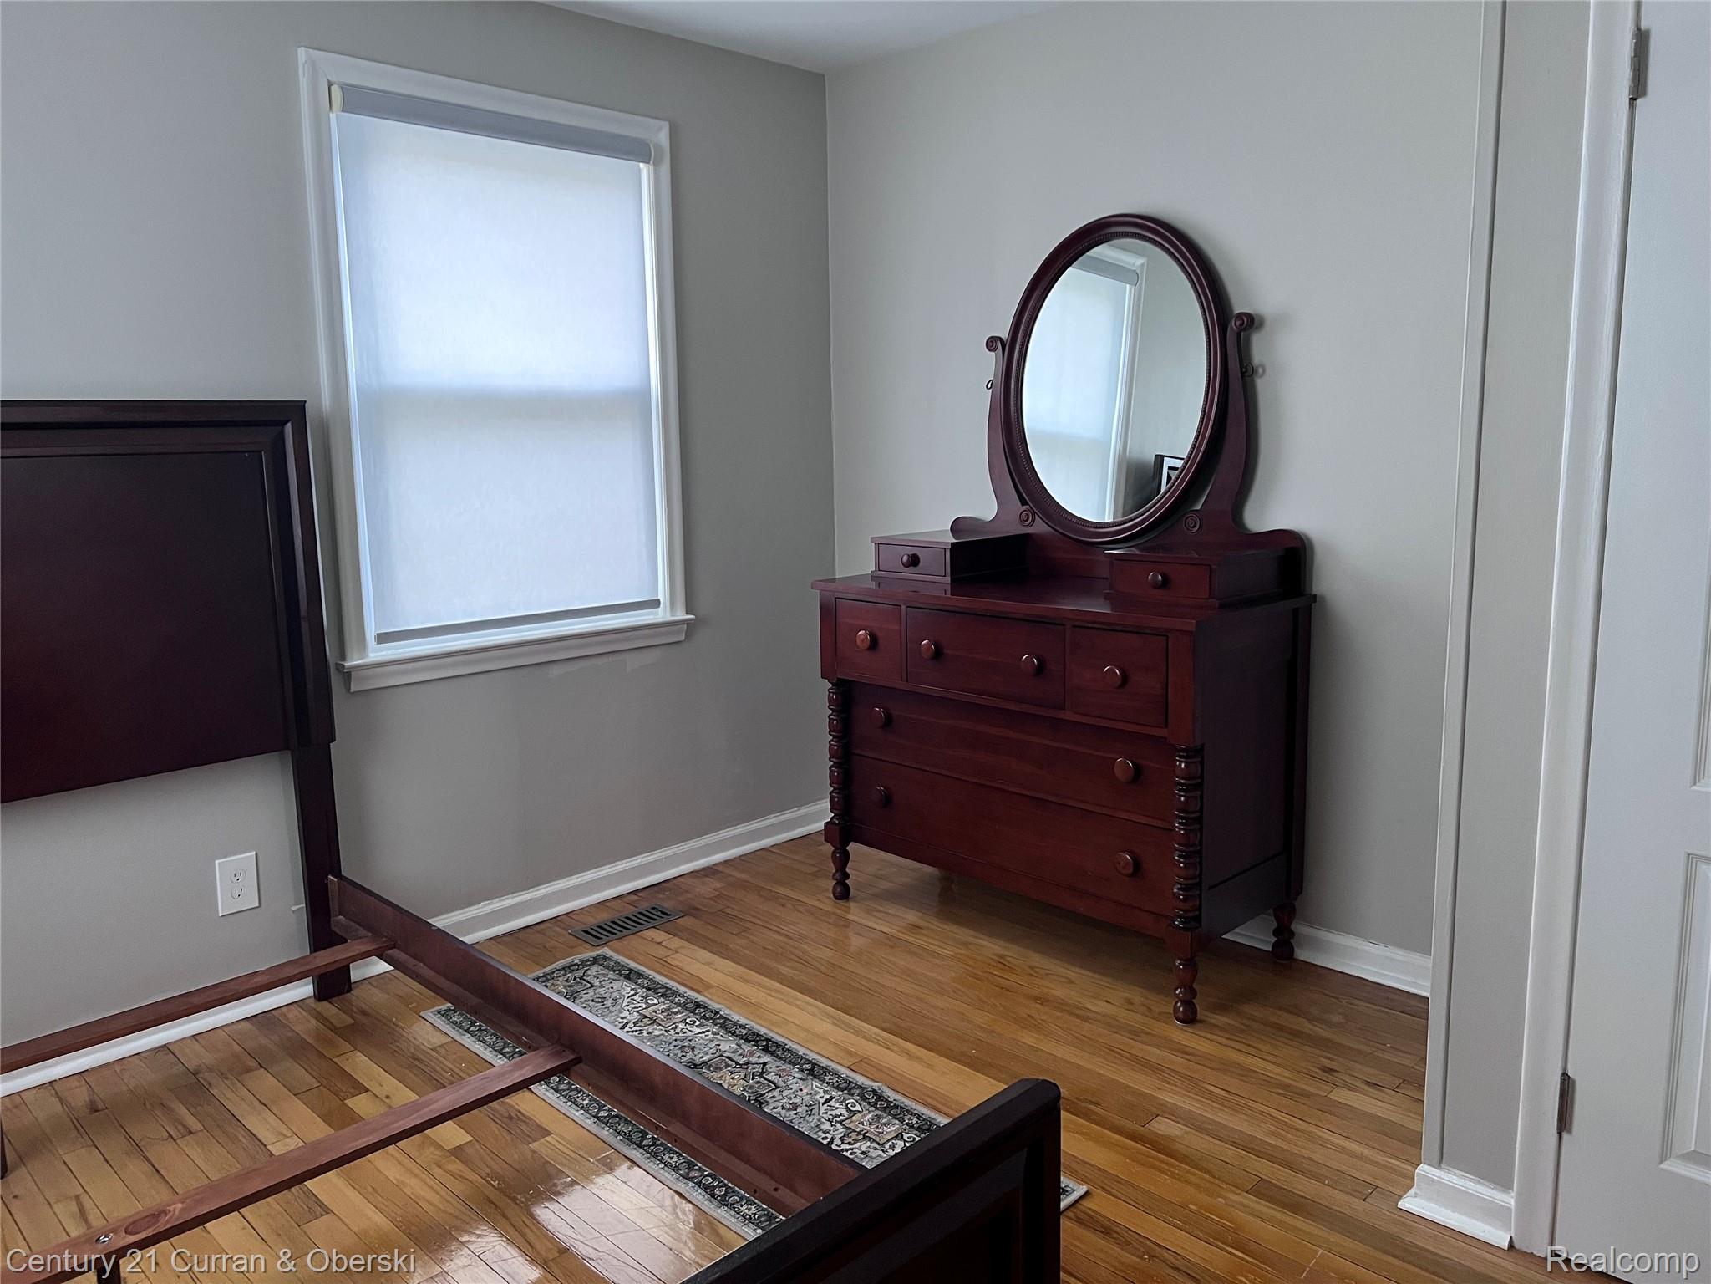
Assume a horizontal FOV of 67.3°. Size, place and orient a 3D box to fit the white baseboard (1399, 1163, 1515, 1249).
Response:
[{"bbox_3d":[0.996,0.923,2.127,0.034,0.082,0.175,-10,13,-44],"label":"white baseboard"}]

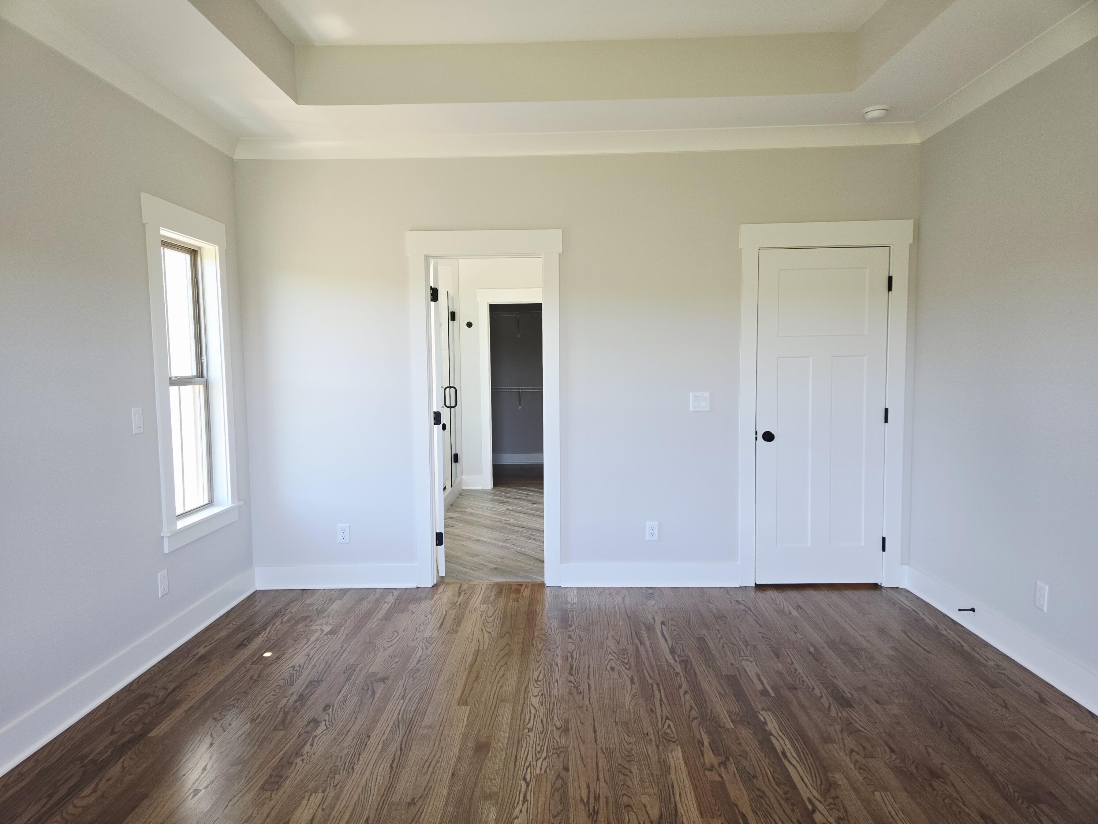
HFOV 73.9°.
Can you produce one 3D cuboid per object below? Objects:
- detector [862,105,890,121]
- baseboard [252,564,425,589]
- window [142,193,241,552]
[{"bbox_3d":[1.792,-1.624,3.989,0.141,0.051,0.141,-1,4,2],"label":"detector"},{"bbox_3d":[-1.336,1.033,4.569,1.034,0.154,0.024,-1,4,2],"label":"baseboard"},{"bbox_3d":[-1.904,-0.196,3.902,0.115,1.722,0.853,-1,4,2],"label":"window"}]

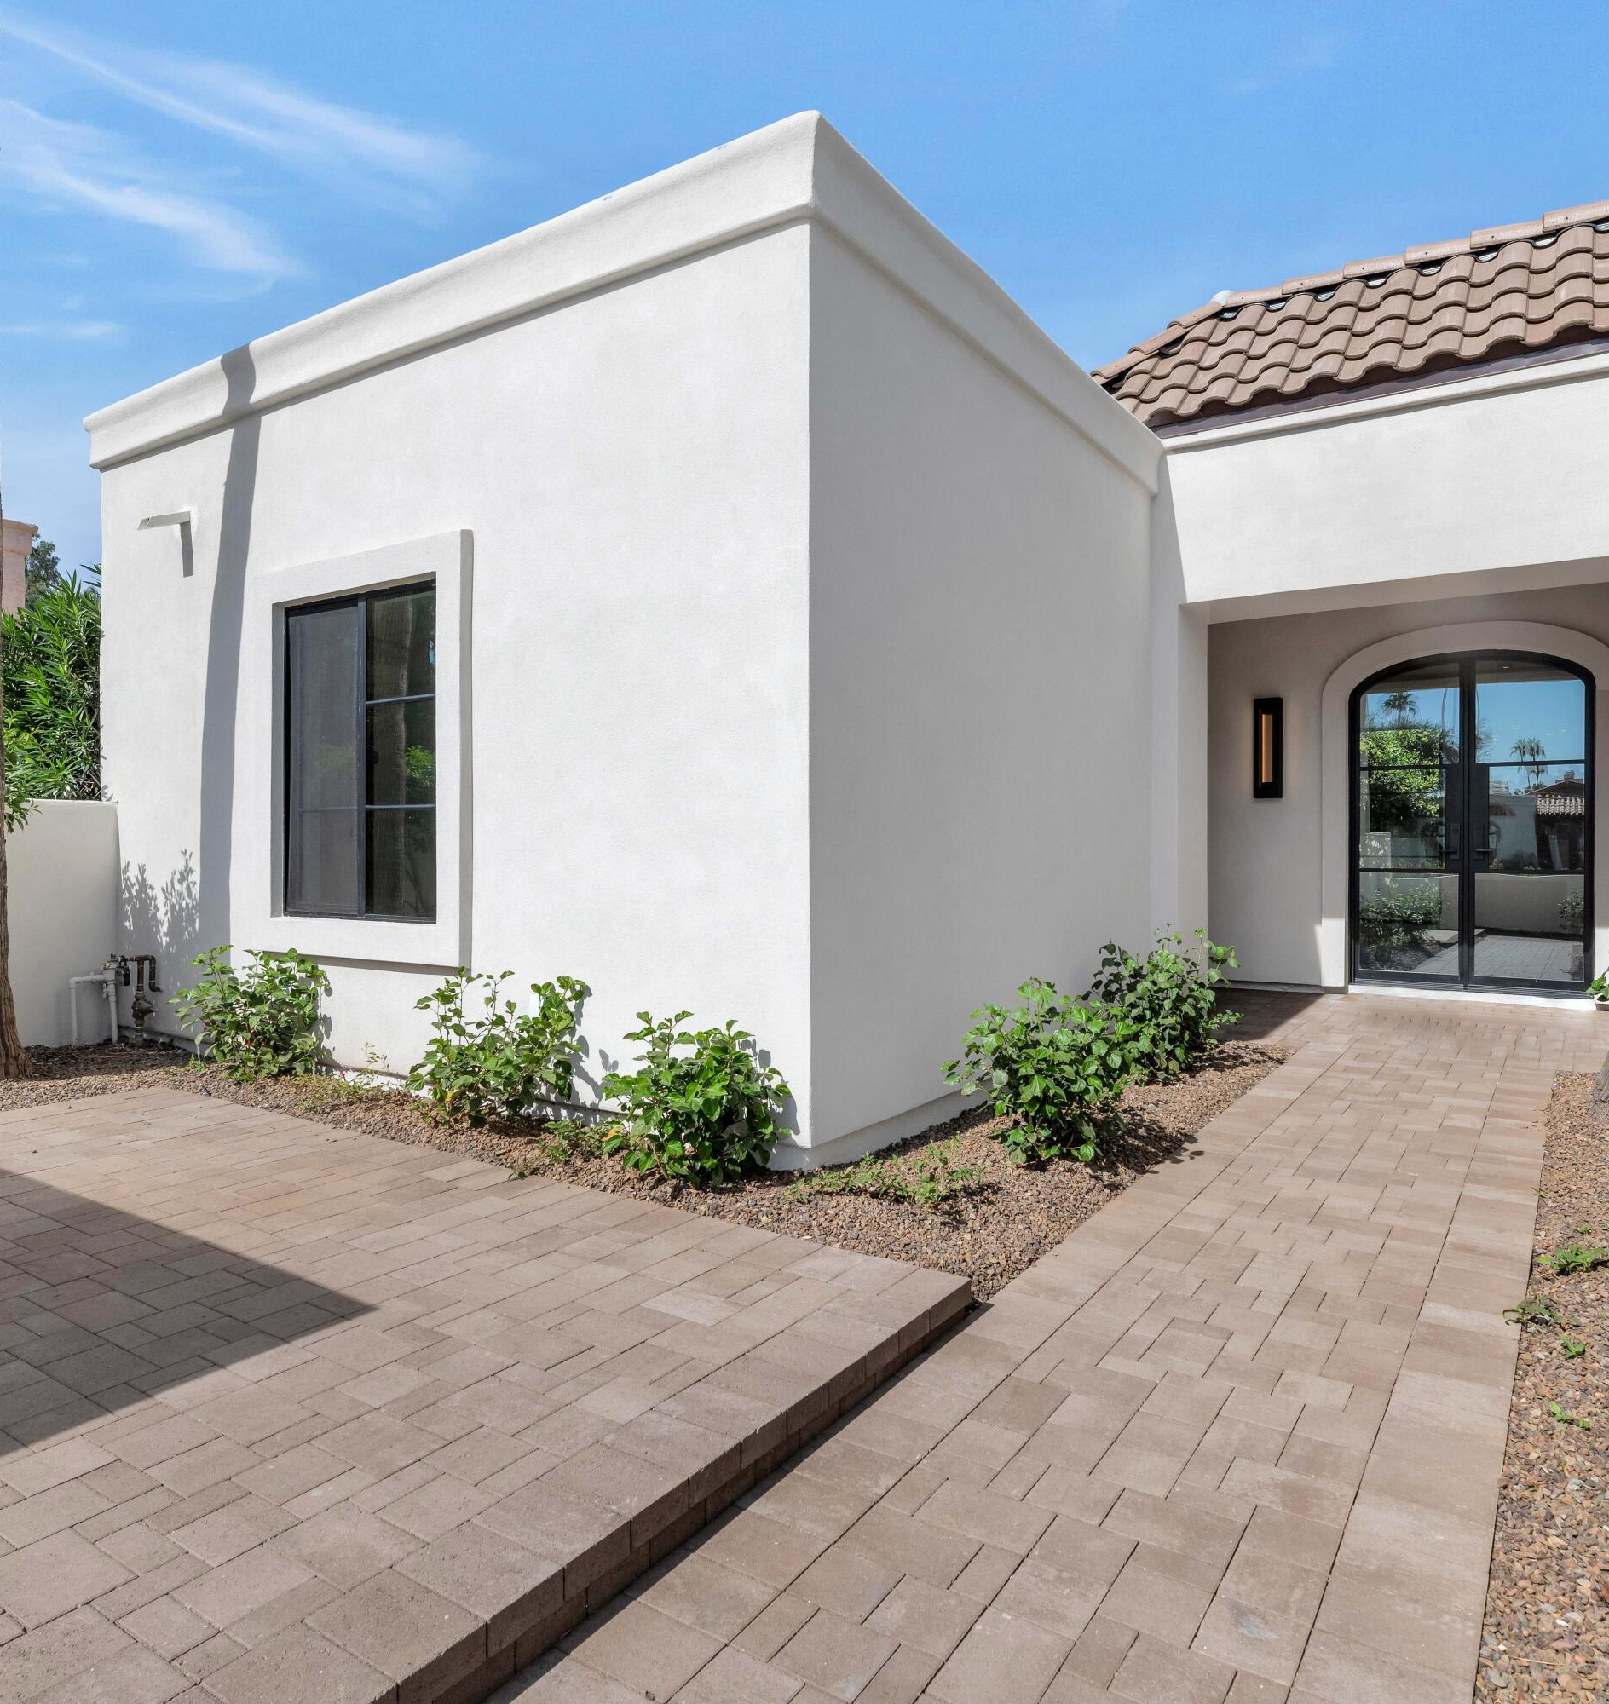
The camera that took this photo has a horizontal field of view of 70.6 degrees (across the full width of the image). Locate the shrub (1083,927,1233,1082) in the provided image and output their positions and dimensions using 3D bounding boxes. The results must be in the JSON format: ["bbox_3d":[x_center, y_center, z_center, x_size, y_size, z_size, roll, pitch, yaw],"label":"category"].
[{"bbox_3d":[1.885,0.765,6.000,0.720,0.740,0.740,1,1,34],"label":"shrub"}]

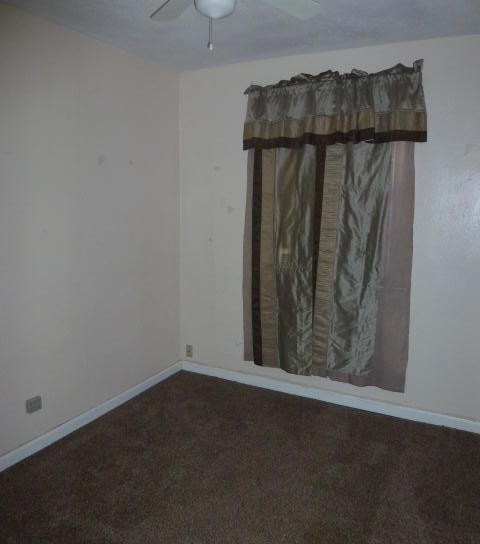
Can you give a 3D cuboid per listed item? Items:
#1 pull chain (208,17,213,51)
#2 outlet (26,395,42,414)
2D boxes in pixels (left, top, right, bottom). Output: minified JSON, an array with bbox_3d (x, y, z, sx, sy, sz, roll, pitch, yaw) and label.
[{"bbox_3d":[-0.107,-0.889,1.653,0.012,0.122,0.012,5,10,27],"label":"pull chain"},{"bbox_3d":[-1.182,0.762,2.544,0.025,0.074,0.085,5,10,27],"label":"outlet"}]

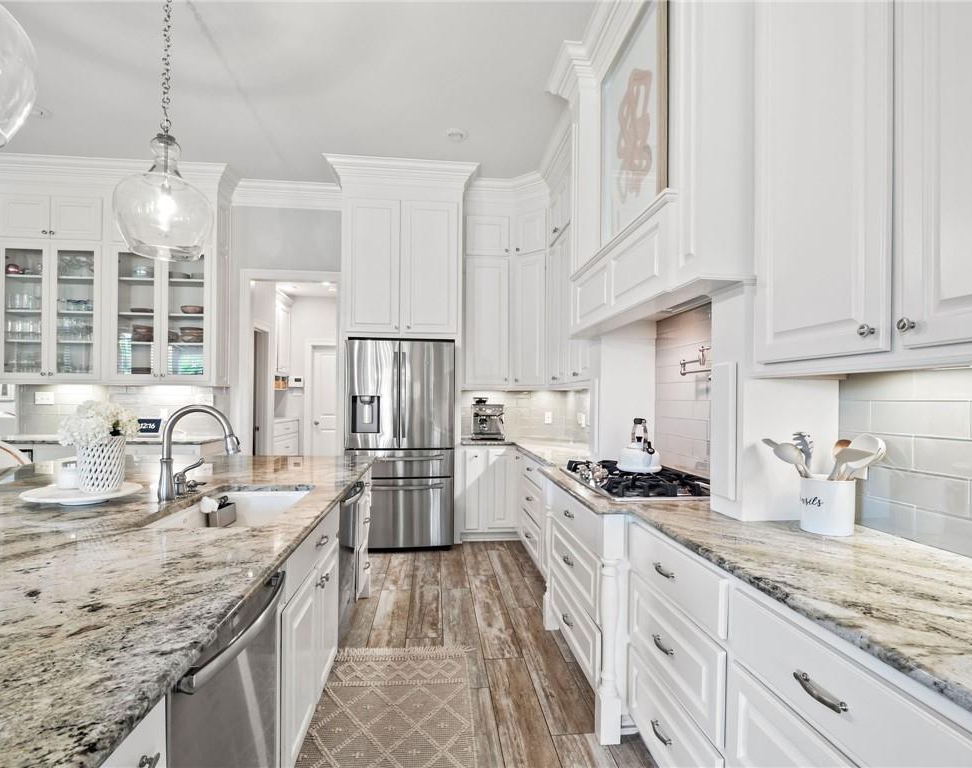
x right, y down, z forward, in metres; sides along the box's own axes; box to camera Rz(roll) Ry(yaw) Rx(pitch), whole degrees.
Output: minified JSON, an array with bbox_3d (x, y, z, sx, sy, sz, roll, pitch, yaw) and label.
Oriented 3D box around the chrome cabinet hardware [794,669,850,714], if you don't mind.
[{"bbox_3d":[0.659,0.612,0.942,0.030,0.019,0.116,0,-1,-7],"label":"chrome cabinet hardware"}]

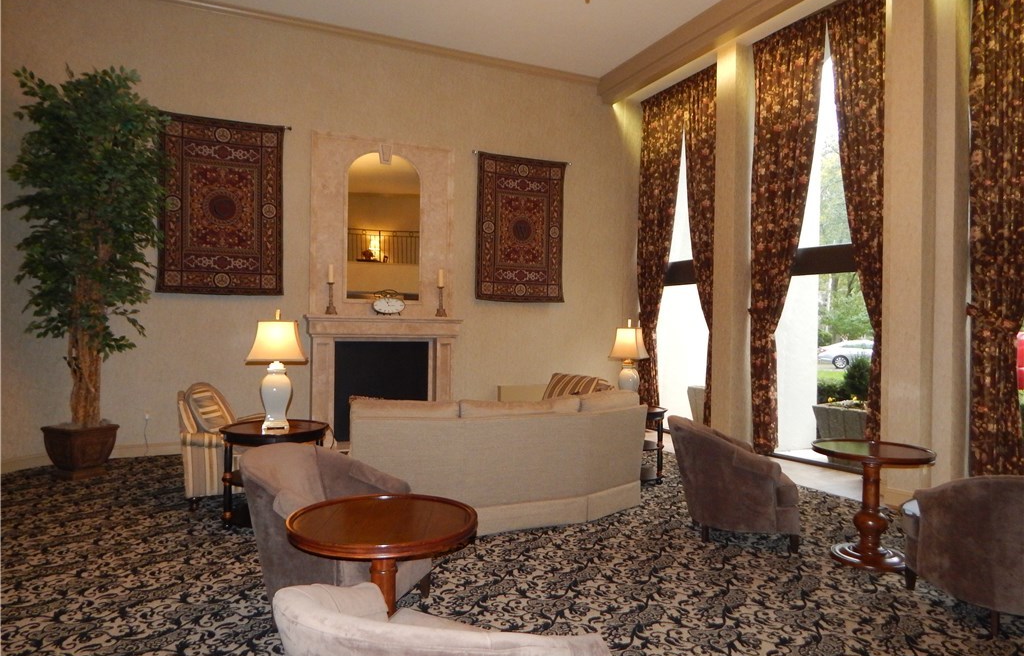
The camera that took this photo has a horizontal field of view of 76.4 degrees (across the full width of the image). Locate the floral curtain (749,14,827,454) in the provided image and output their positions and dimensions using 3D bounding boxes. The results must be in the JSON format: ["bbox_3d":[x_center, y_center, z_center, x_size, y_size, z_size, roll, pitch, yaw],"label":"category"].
[{"bbox_3d":[3.117,-0.944,7.299,0.200,4.785,1.037,1,0,-26],"label":"floral curtain"}]

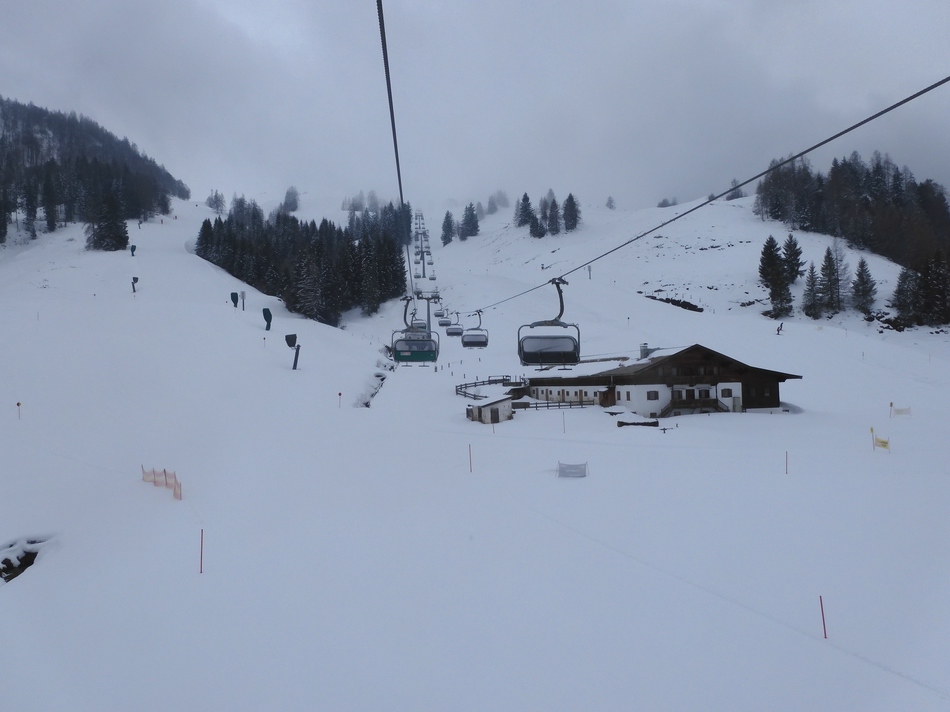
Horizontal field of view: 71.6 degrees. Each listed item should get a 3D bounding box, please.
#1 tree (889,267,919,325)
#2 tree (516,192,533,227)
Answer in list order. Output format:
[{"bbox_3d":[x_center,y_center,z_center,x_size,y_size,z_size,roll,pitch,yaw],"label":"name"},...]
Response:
[{"bbox_3d":[98.910,-13.965,152.000,6.440,13.390,6.440,-1,-2,0],"label":"tree"},{"bbox_3d":[23.904,-70.747,318.000,7.190,16.420,7.190,-1,-2,0],"label":"tree"}]

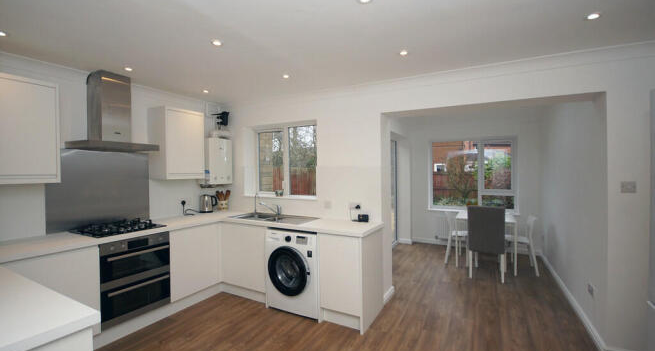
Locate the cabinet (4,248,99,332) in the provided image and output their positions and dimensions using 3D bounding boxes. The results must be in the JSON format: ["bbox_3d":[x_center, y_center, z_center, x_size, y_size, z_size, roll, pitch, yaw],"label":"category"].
[{"bbox_3d":[-2.244,0.931,2.128,0.580,0.721,0.550,0,1,30],"label":"cabinet"}]

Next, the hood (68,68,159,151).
[{"bbox_3d":[-2.035,-0.609,2.618,0.500,0.725,0.590,0,1,30],"label":"hood"}]

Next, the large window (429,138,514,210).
[{"bbox_3d":[2.667,-0.015,5.108,1.385,1.340,0.100,0,1,27],"label":"large window"}]

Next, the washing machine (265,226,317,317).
[{"bbox_3d":[-0.243,0.986,3.005,0.604,0.848,0.565,0,1,27],"label":"washing machine"}]

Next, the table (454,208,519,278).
[{"bbox_3d":[2.442,0.999,4.222,0.750,0.740,0.740,0,1,30],"label":"table"}]

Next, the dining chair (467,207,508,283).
[{"bbox_3d":[2.207,0.897,3.802,0.440,0.960,0.550,0,1,30],"label":"dining chair"}]

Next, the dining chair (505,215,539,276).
[{"bbox_3d":[2.805,0.976,3.990,0.440,0.790,0.450,0,1,30],"label":"dining chair"}]

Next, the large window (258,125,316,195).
[{"bbox_3d":[-0.591,-0.206,3.844,1.170,1.000,0.080,0,1,30],"label":"large window"}]

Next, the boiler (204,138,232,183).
[{"bbox_3d":[-1.550,-0.191,3.742,0.280,0.595,0.375,0,1,30],"label":"boiler"}]

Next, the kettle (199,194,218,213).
[{"bbox_3d":[-1.592,0.379,3.652,0.235,0.235,0.165,-1,1,-29],"label":"kettle"}]

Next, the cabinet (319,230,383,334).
[{"bbox_3d":[0.275,0.971,2.791,0.437,0.865,0.610,0,1,30],"label":"cabinet"}]

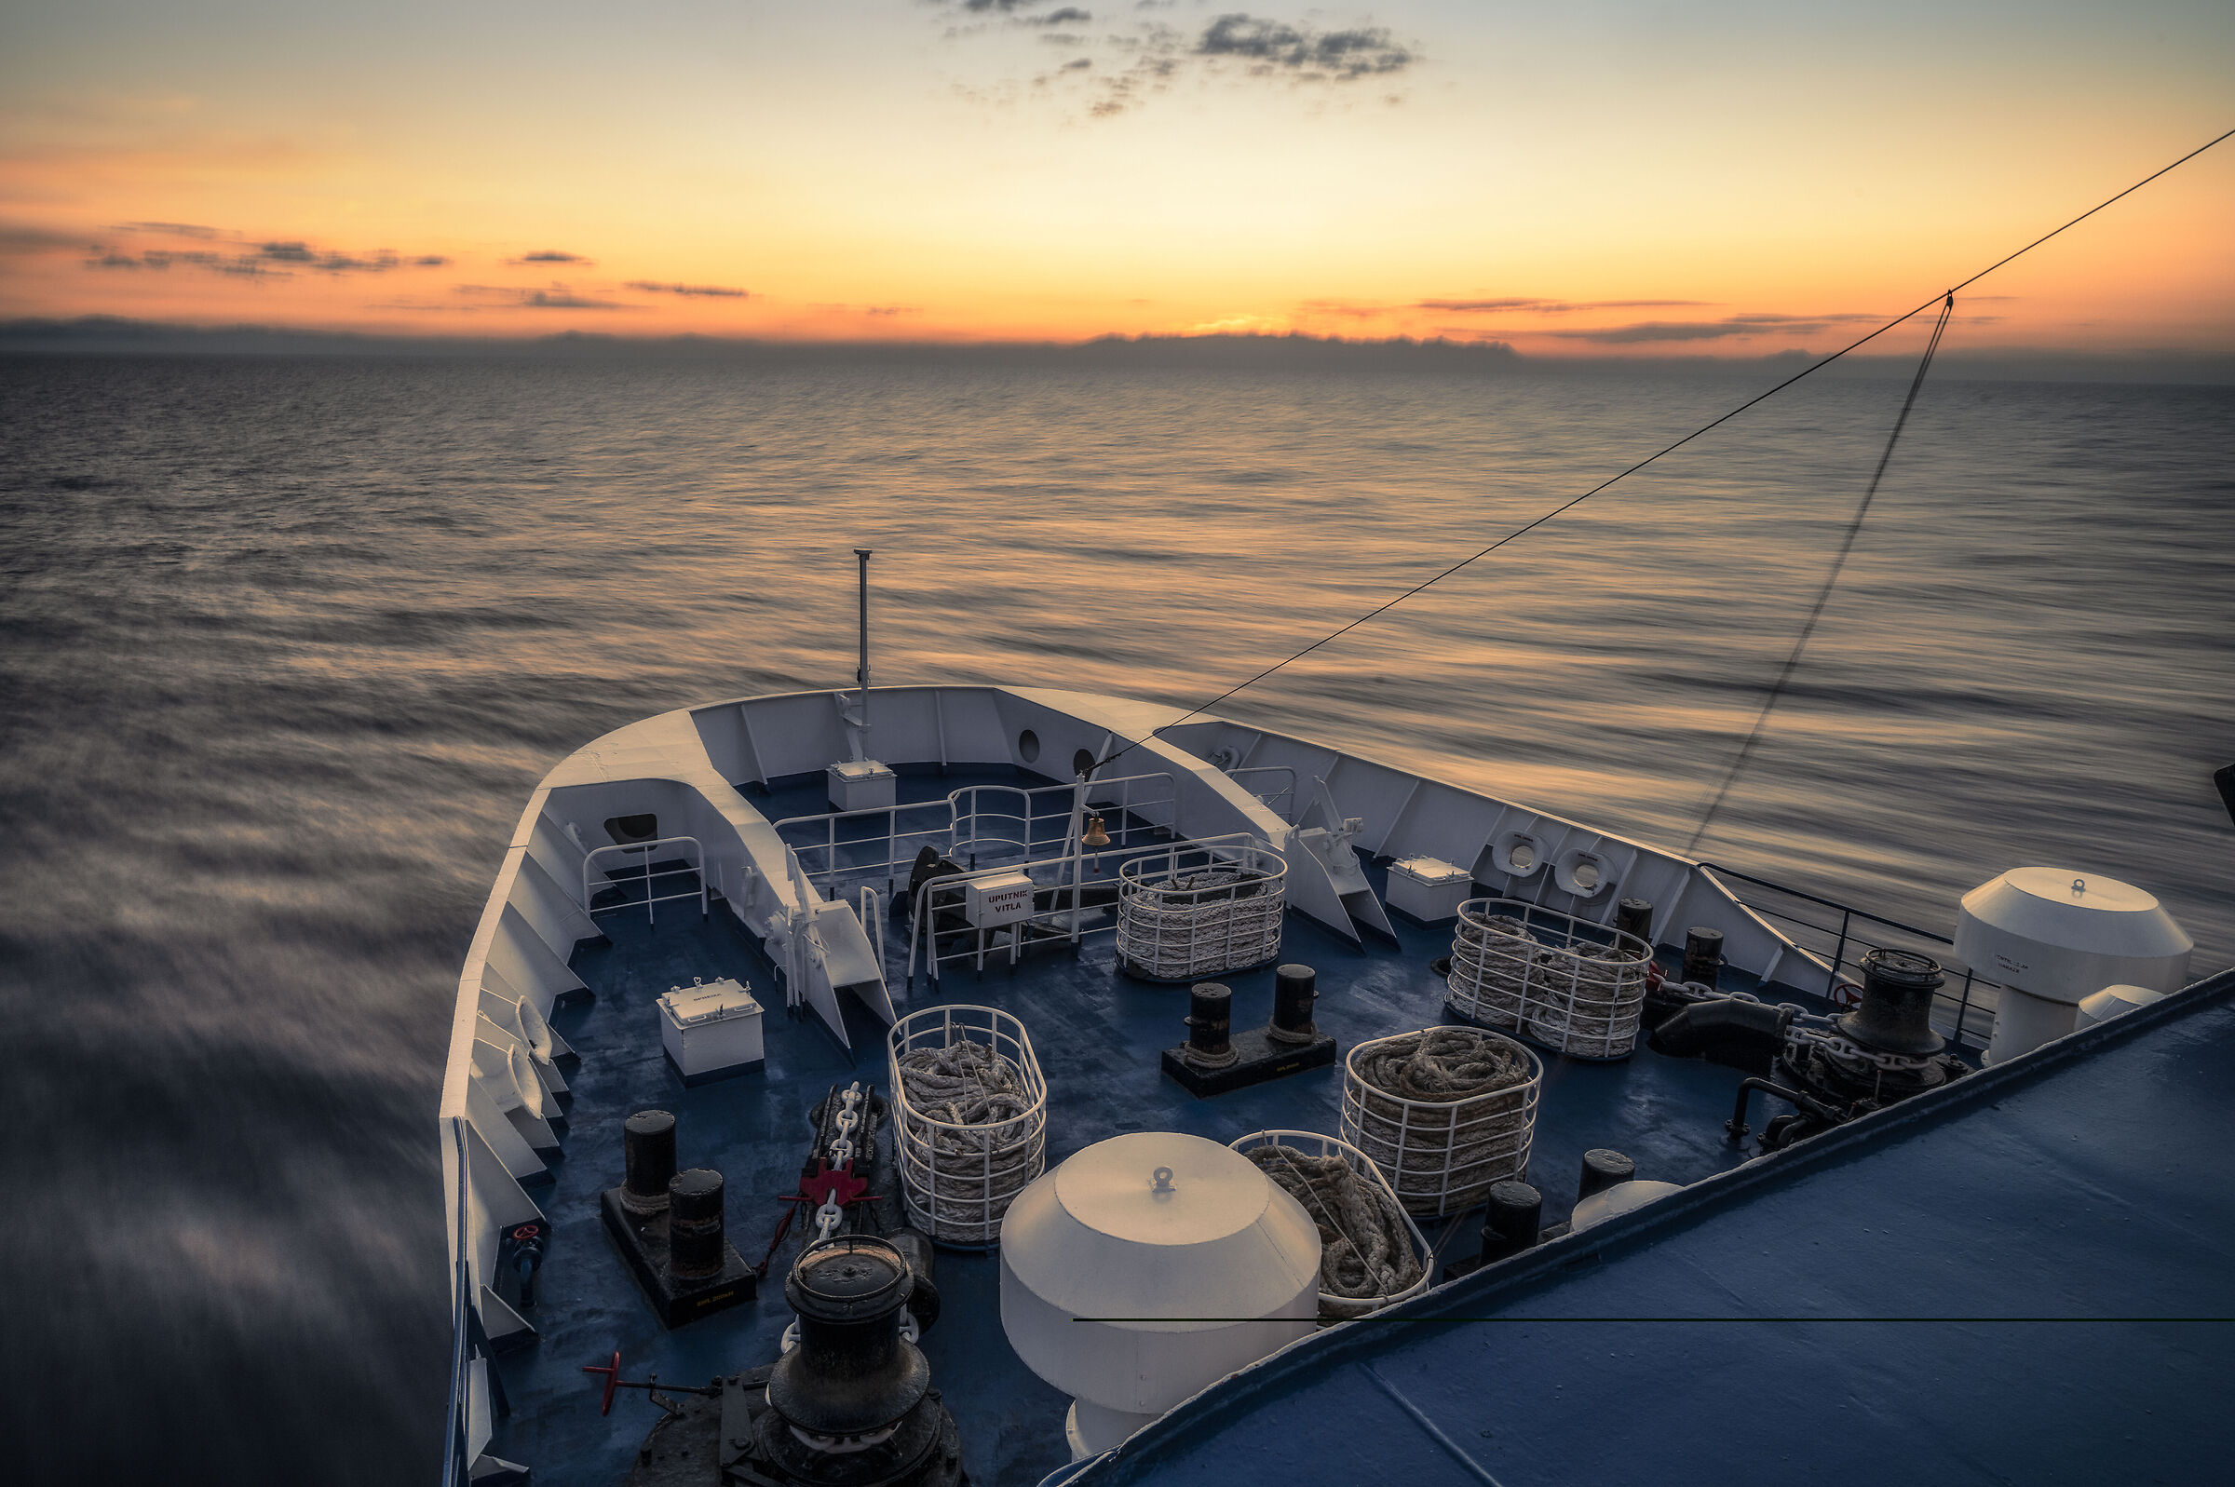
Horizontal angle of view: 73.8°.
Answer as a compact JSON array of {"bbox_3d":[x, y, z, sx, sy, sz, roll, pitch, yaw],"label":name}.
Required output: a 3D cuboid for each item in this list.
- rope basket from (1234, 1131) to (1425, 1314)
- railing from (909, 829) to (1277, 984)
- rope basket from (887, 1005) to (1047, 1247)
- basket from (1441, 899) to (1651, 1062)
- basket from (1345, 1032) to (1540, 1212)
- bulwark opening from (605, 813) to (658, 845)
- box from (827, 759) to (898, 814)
[{"bbox_3d":[1.284,3.435,9.635,1.060,0.960,1.908,-1,16,-12],"label":"rope basket"},{"bbox_3d":[-0.198,1.681,15.233,4.026,1.162,0.140,-6,18,-26],"label":"railing"},{"bbox_3d":[-1.153,2.858,11.298,1.052,0.960,1.893,-1,16,-13],"label":"rope basket"},{"bbox_3d":[4.111,2.241,14.290,1.886,0.960,0.993,14,19,35],"label":"basket"},{"bbox_3d":[2.507,2.934,11.593,1.592,0.960,1.048,-5,18,-26],"label":"basket"},{"bbox_3d":[-5.528,1.015,16.912,0.591,0.432,0.127,-8,19,-33],"label":"bulwark opening"},{"bbox_3d":[-3.338,0.601,19.529,0.711,0.635,0.711,-6,18,-29],"label":"box"}]

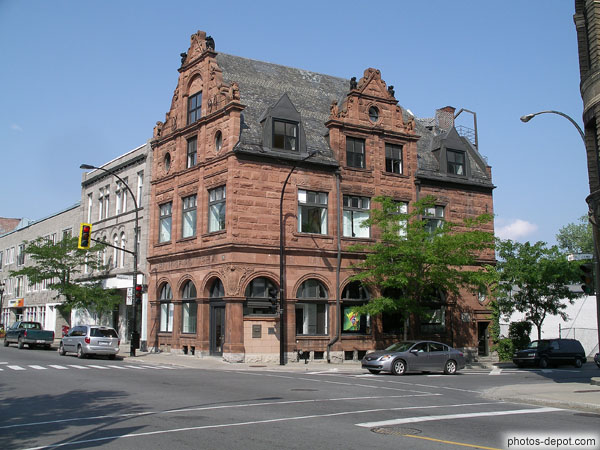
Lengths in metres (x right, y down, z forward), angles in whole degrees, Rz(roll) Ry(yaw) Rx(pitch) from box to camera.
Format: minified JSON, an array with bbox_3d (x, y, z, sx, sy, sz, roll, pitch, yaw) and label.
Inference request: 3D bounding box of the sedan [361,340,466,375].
[{"bbox_3d":[4.970,5.762,27.928,4.800,1.470,1.800,5,-10,-30],"label":"sedan"}]

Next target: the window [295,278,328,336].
[{"bbox_3d":[0.683,4.333,33.759,1.891,3.028,0.250,5,-10,-28],"label":"window"}]

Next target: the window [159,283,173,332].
[{"bbox_3d":[-7.872,4.817,37.537,0.250,2.963,1.773,7,-11,-38],"label":"window"}]

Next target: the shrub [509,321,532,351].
[{"bbox_3d":[14.269,7.492,41.450,1.500,2.509,1.500,5,-10,-28],"label":"shrub"}]

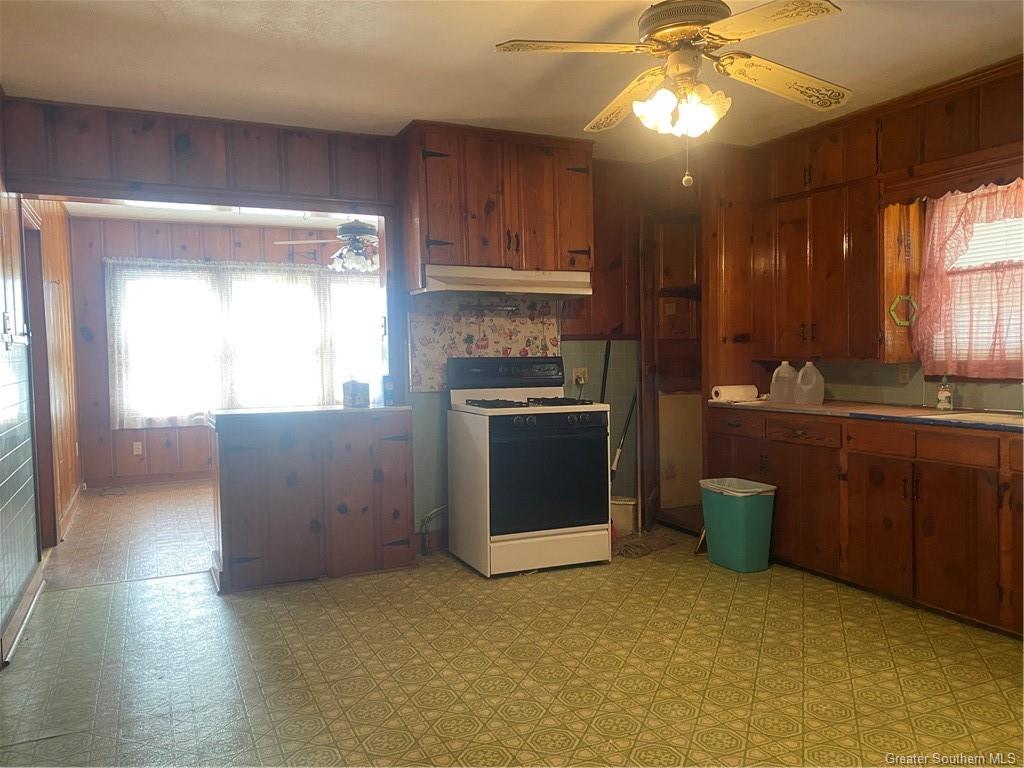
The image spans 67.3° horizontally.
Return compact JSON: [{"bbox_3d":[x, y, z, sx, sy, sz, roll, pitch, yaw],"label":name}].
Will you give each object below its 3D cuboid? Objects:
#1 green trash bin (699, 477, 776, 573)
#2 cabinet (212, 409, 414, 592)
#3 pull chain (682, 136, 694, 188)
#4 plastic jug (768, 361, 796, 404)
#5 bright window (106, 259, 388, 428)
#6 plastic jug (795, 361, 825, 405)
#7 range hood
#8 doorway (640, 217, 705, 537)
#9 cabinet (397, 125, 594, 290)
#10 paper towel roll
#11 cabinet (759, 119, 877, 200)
[{"bbox_3d":[1.278,0.799,4.372,0.265,0.465,0.370,-2,3,-25],"label":"green trash bin"},{"bbox_3d":[-1.159,0.603,4.454,1.080,0.935,0.520,-2,3,-25],"label":"cabinet"},{"bbox_3d":[0.590,-0.747,2.570,0.036,0.175,0.036,-1,3,0],"label":"pull chain"},{"bbox_3d":[1.684,-0.014,4.779,0.152,0.256,0.152,-2,3,-25],"label":"plastic jug"},{"bbox_3d":[-2.522,-0.421,7.866,2.840,1.600,0.120,-2,3,-25],"label":"bright window"},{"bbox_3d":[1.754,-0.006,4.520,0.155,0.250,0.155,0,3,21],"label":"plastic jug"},{"bbox_3d":[-0.058,-0.614,4.704,1.070,0.155,0.345,-2,3,-25],"label":"range hood"},{"bbox_3d":[1.153,-0.072,5.300,0.128,2.138,0.621,-2,3,-25],"label":"doorway"},{"bbox_3d":[-0.079,-1.034,4.690,1.156,0.925,0.325,-2,3,-25],"label":"cabinet"},{"bbox_3d":[1.425,0.059,4.913,0.280,0.108,0.108,-2,3,-17],"label":"paper towel roll"},{"bbox_3d":[1.919,-1.333,4.671,0.293,0.346,0.954,-2,3,-25],"label":"cabinet"}]

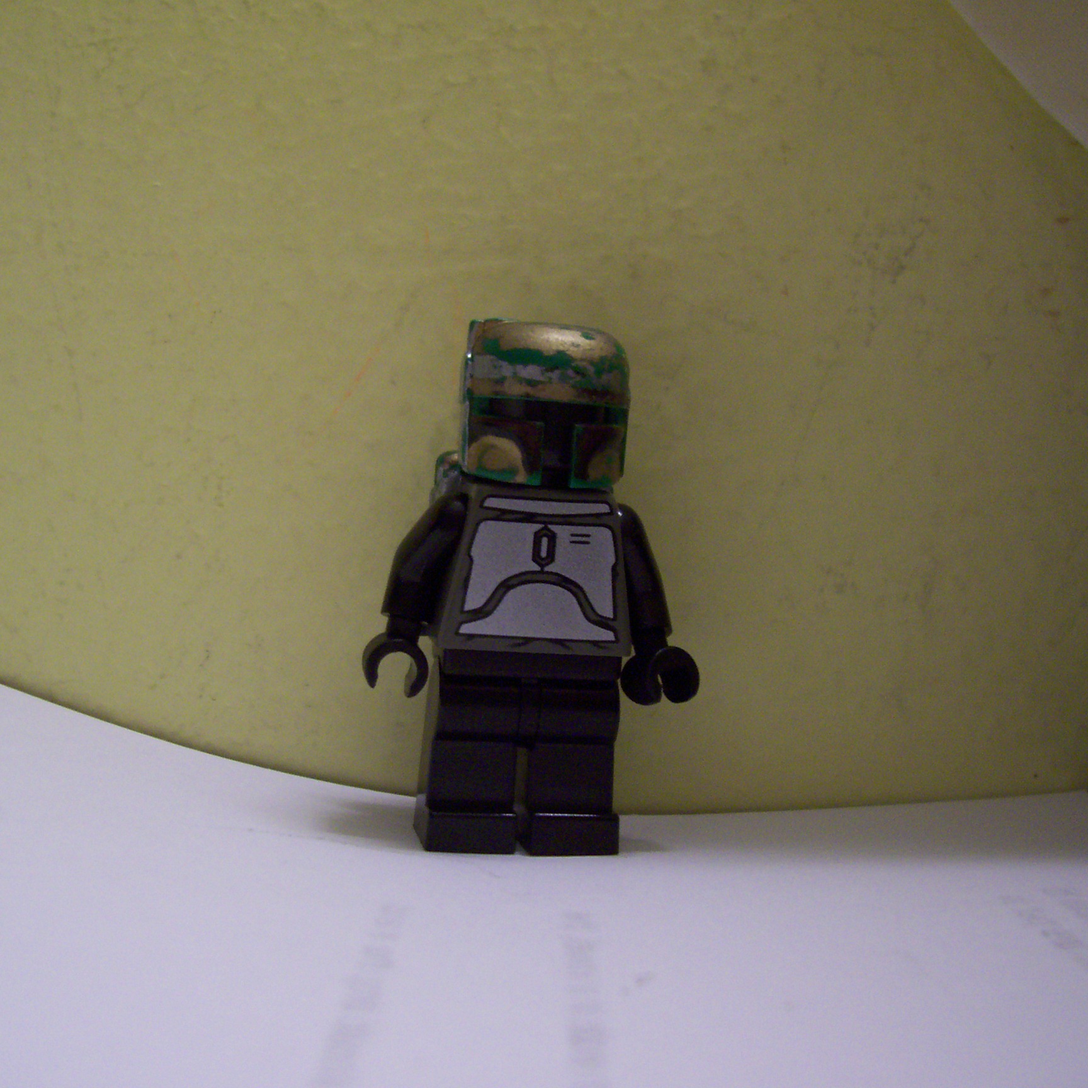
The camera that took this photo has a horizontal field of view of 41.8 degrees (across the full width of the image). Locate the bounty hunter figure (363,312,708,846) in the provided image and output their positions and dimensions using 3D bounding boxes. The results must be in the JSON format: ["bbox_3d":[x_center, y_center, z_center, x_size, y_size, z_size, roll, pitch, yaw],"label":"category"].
[{"bbox_3d":[-0.001,0.003,0.119,0.028,0.042,0.014,4,1,-14],"label":"bounty hunter figure"}]

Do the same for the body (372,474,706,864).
[{"bbox_3d":[-0.001,0.010,0.118,0.028,0.029,0.009,4,1,-14],"label":"body"}]

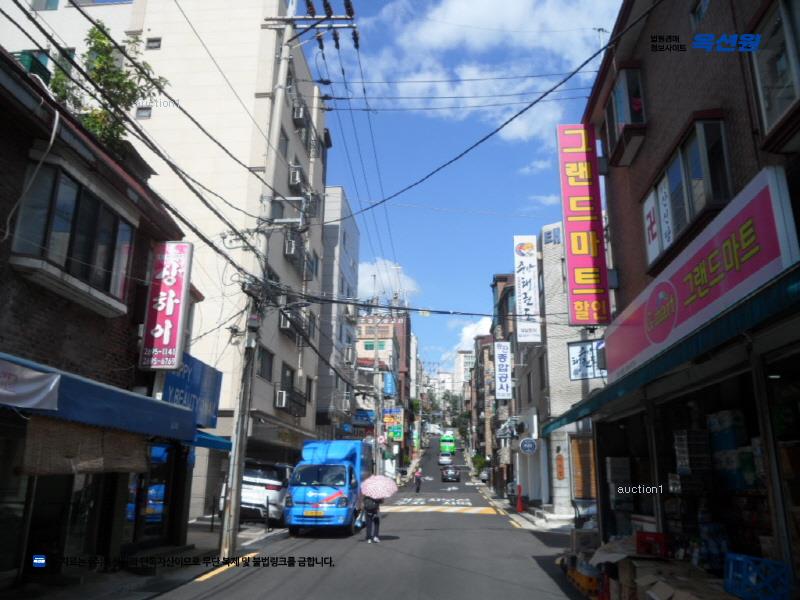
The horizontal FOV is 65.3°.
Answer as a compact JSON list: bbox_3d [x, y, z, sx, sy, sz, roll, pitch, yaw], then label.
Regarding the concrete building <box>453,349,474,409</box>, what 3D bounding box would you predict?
[{"bbox_3d":[24.233,29.768,224.212,11.000,23.000,10.000,-1,-16,5],"label":"concrete building"}]

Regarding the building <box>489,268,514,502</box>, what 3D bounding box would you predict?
[{"bbox_3d":[11.264,6.188,44.747,9.000,15.200,7.500,-1,-16,5],"label":"building"}]

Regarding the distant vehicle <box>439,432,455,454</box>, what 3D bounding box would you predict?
[{"bbox_3d":[7.540,22.469,97.288,2.100,2.800,7.100,-1,-9,6],"label":"distant vehicle"}]

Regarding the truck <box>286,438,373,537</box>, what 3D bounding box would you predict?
[{"bbox_3d":[-1.972,5.520,18.628,1.800,2.530,4.950,-1,-16,5],"label":"truck"}]

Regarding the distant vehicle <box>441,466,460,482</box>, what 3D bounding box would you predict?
[{"bbox_3d":[5.213,17.563,63.357,1.850,1.470,4.750,-1,-13,5],"label":"distant vehicle"}]

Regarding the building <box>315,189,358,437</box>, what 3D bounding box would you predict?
[{"bbox_3d":[-7.831,2.864,36.376,9.600,16.800,7.200,-1,-16,5],"label":"building"}]

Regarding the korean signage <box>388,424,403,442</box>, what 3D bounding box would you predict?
[{"bbox_3d":[-0.355,10.526,49.200,1.150,1.400,0.200,-1,-16,5],"label":"korean signage"}]

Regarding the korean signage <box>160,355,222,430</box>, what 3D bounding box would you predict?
[{"bbox_3d":[-4.250,1.857,12.774,0.200,1.280,2.900,-1,-16,5],"label":"korean signage"}]

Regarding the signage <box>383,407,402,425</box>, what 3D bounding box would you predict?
[{"bbox_3d":[-0.556,9.181,49.601,1.550,1.420,0.200,-1,-16,5],"label":"signage"}]

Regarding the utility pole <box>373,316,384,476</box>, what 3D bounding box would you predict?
[{"bbox_3d":[-1.384,6.272,39.755,0.380,12.000,0.380,-1,-16,5],"label":"utility pole"}]

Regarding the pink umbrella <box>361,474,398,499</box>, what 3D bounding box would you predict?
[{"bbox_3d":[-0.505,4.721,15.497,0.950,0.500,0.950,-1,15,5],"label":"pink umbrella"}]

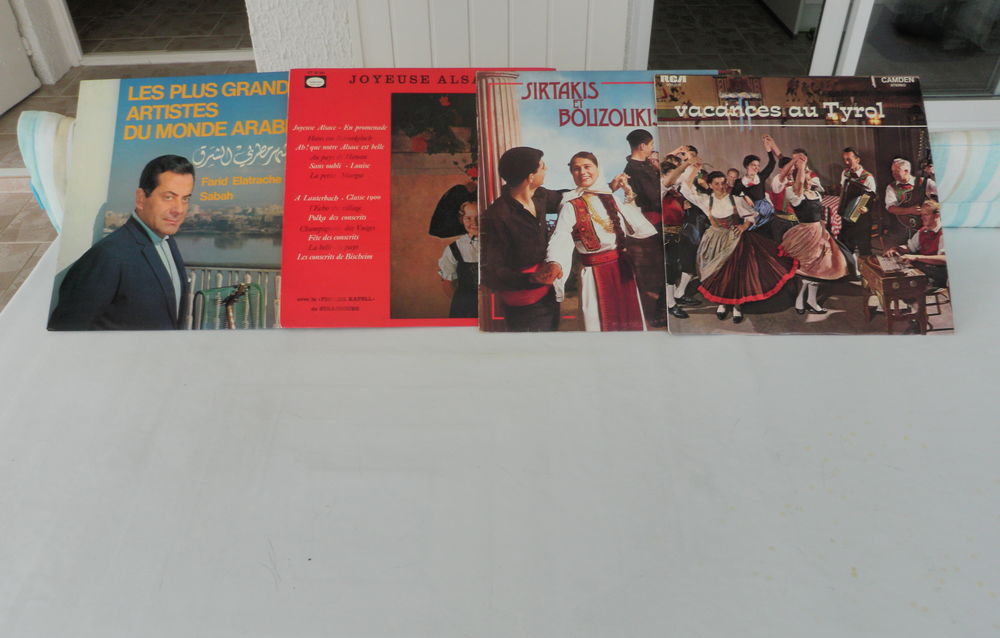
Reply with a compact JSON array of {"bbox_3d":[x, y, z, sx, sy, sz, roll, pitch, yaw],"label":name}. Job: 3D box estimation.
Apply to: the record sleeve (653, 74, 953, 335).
[{"bbox_3d":[0.340,-0.134,0.917,0.313,0.005,0.313,0,76,-1],"label":"record sleeve"}]

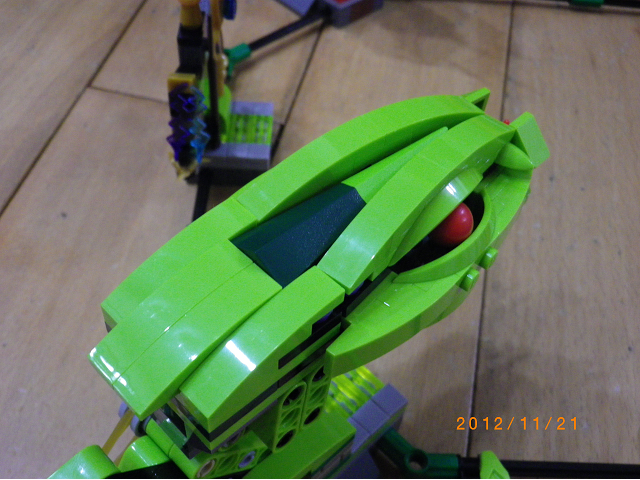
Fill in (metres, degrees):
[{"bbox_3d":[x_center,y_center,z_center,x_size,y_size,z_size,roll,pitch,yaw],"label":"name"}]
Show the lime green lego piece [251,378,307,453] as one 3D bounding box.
[{"bbox_3d":[-0.009,0.036,0.167,0.008,0.024,0.008,-30,56,-35],"label":"lime green lego piece"}]

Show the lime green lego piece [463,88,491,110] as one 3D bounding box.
[{"bbox_3d":[0.036,-0.034,0.189,0.008,0.008,0.009,-34,58,-30],"label":"lime green lego piece"}]

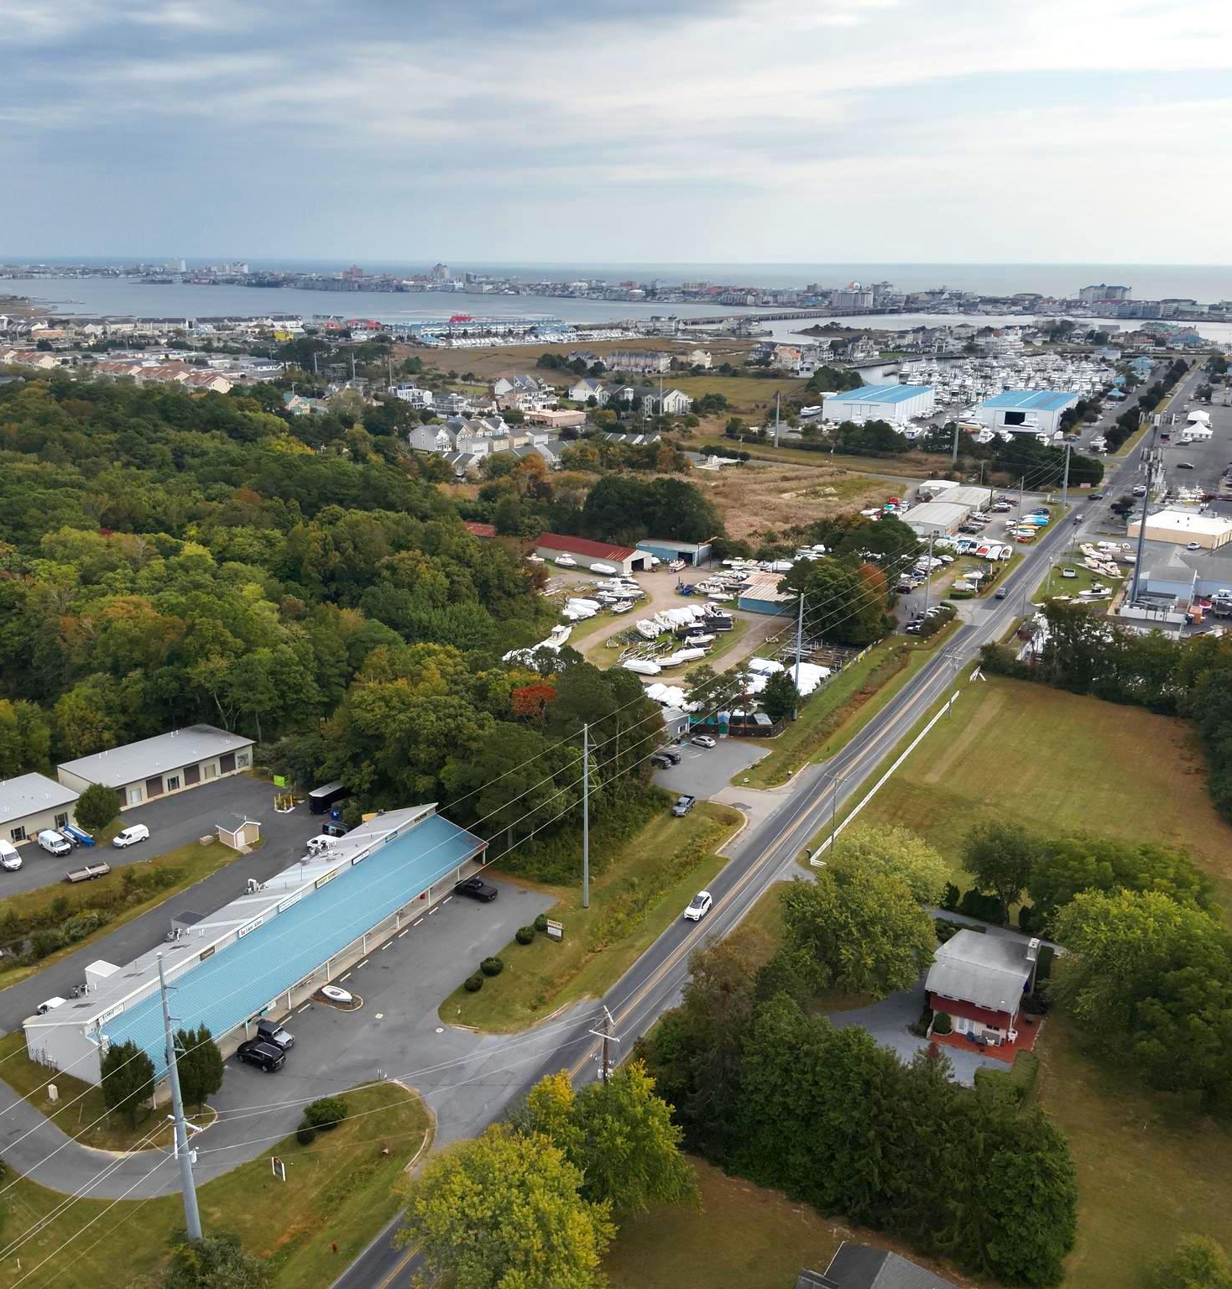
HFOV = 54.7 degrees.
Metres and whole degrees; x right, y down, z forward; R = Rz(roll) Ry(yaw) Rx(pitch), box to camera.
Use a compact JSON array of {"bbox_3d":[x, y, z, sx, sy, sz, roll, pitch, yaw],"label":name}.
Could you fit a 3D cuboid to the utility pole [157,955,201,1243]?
[{"bbox_3d":[-36.180,38.700,99.190,3.000,28.800,1.400,10,20,27],"label":"utility pole"}]

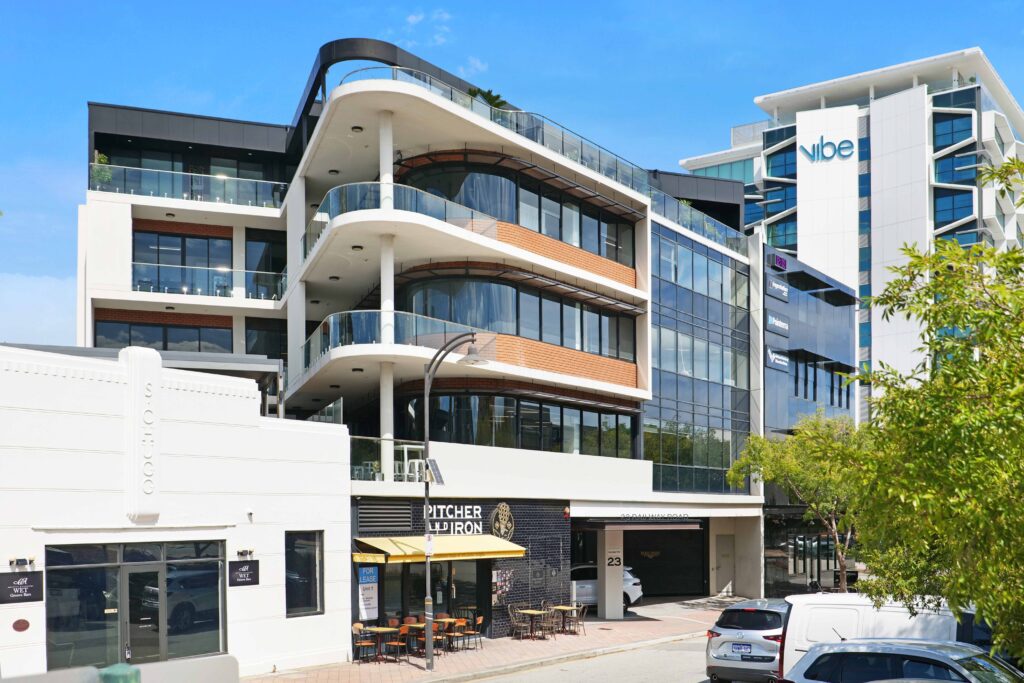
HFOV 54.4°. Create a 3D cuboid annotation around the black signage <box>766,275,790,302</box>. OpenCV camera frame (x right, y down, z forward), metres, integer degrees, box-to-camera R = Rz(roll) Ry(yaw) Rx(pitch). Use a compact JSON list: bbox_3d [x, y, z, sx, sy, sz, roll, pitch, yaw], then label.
[{"bbox_3d":[12.337,-2.495,46.301,0.150,0.991,2.742,-3,-4,38],"label":"black signage"}]

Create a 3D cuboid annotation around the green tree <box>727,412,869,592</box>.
[{"bbox_3d":[12.128,6.918,42.000,6.000,7.800,5.600,0,-3,0],"label":"green tree"}]

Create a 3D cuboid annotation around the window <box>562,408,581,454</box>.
[{"bbox_3d":[1.864,2.819,31.190,0.100,1.420,0.980,-6,-10,38],"label":"window"}]

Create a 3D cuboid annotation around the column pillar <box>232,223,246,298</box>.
[{"bbox_3d":[-10.764,-3.020,39.300,0.540,3.120,0.450,1,-3,-18],"label":"column pillar"}]

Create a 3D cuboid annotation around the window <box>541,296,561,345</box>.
[{"bbox_3d":[1.244,-0.648,31.866,0.100,1.392,1.076,-3,-4,38],"label":"window"}]

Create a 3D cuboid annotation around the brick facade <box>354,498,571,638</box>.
[{"bbox_3d":[-1.094,6.495,28.444,0.400,4.100,9.313,-6,-10,38],"label":"brick facade"}]

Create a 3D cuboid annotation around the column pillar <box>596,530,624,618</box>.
[{"bbox_3d":[3.380,7.920,33.970,0.650,3.030,0.680,1,-6,-17],"label":"column pillar"}]

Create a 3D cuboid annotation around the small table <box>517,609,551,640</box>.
[{"bbox_3d":[0.603,8.352,29.300,0.720,0.750,0.720,-3,-6,39],"label":"small table"}]

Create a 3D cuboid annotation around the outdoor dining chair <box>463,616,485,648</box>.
[{"bbox_3d":[-0.990,7.495,25.600,0.500,0.860,0.460,5,-10,-34],"label":"outdoor dining chair"}]

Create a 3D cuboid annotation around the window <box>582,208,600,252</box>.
[{"bbox_3d":[2.561,-3.575,32.066,0.100,1.260,1.036,-6,-10,38],"label":"window"}]

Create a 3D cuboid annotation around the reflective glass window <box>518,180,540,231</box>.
[{"bbox_3d":[0.513,-4.078,30.758,0.100,1.265,1.159,-5,-7,38],"label":"reflective glass window"}]

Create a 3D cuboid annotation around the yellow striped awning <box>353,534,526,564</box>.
[{"bbox_3d":[-1.740,5.350,25.820,1.220,0.620,5.270,-5,-7,38],"label":"yellow striped awning"}]

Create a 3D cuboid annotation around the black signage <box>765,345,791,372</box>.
[{"bbox_3d":[12.344,0.798,46.311,0.150,1.009,2.766,-3,-4,38],"label":"black signage"}]

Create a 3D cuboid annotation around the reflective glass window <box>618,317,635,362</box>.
[{"bbox_3d":[4.028,-0.078,35.287,0.100,1.505,1.119,-5,-7,38],"label":"reflective glass window"}]

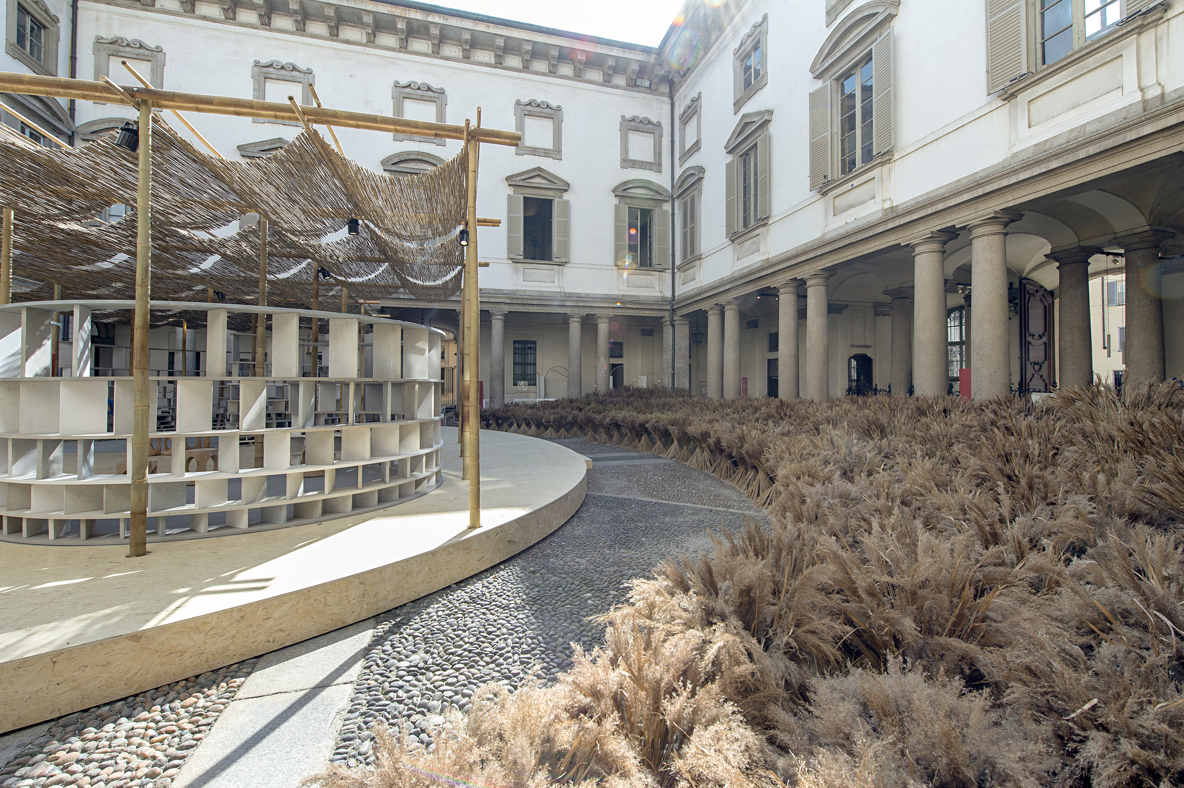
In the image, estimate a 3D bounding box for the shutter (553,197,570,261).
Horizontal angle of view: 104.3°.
[{"bbox_3d":[-1.277,-7.079,19.910,0.741,2.710,0.080,0,0,-16],"label":"shutter"}]

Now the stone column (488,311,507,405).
[{"bbox_3d":[-4.291,-1.292,20.950,0.756,4.790,0.756,-1,1,-16],"label":"stone column"}]

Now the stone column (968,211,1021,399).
[{"bbox_3d":[8.416,-1.231,9.706,0.756,4.790,0.756,-1,1,-16],"label":"stone column"}]

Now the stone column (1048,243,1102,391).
[{"bbox_3d":[13.001,-1.329,12.357,0.756,4.790,0.756,-1,1,-16],"label":"stone column"}]

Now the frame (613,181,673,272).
[{"bbox_3d":[2.343,-7.719,20.941,2.899,4.096,0.320,0,0,-16],"label":"frame"}]

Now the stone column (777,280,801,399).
[{"bbox_3d":[6.128,-1.031,14.344,0.660,4.961,0.660,0,0,-16],"label":"stone column"}]

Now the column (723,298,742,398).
[{"bbox_3d":[5.252,-1.032,17.300,0.660,4.963,0.660,0,0,-16],"label":"column"}]

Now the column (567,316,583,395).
[{"bbox_3d":[-0.822,-1.348,21.964,0.756,4.790,0.756,-1,1,0],"label":"column"}]

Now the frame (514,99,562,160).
[{"bbox_3d":[-2.236,-11.334,19.626,2.079,2.466,0.250,0,0,-16],"label":"frame"}]

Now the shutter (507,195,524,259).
[{"bbox_3d":[-3.194,-7.007,19.342,0.699,2.668,0.080,0,0,-16],"label":"shutter"}]

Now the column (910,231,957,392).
[{"bbox_3d":[8.057,-1.249,10.931,0.756,4.790,0.756,-1,1,-16],"label":"column"}]

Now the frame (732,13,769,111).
[{"bbox_3d":[5.750,-12.149,16.978,0.200,2.480,2.108,-1,1,-16],"label":"frame"}]

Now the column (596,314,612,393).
[{"bbox_3d":[0.558,-1.370,22.368,0.756,4.790,0.756,-1,1,0],"label":"column"}]

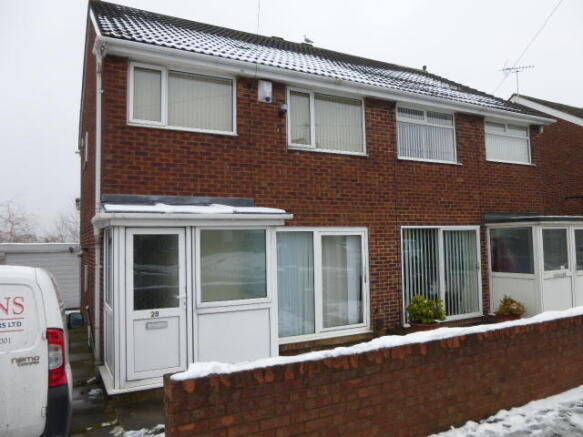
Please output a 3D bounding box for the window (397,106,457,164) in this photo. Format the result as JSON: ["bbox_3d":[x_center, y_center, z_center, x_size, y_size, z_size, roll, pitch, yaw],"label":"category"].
[{"bbox_3d":[3.047,-1.839,9.734,1.622,1.066,0.080,0,-3,-27],"label":"window"}]

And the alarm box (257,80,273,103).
[{"bbox_3d":[-0.456,-2.205,7.644,0.235,0.350,0.090,0,-3,-28],"label":"alarm box"}]

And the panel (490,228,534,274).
[{"bbox_3d":[4.881,0.720,9.719,0.030,0.972,1.037,0,-3,-27],"label":"panel"}]

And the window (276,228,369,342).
[{"bbox_3d":[0.595,1.212,8.308,1.894,1.850,0.090,0,-3,-27],"label":"window"}]

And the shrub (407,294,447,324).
[{"bbox_3d":[2.676,1.804,8.679,0.660,0.550,0.620,-1,-3,0],"label":"shrub"}]

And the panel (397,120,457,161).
[{"bbox_3d":[3.001,-1.677,9.588,1.584,0.778,0.030,0,-3,-27],"label":"panel"}]

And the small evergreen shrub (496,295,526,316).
[{"bbox_3d":[4.559,1.803,9.063,0.570,0.460,0.550,0,-3,-28],"label":"small evergreen shrub"}]

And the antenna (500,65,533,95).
[{"bbox_3d":[9.189,-5.631,17.800,1.280,1.220,0.400,-2,-3,21],"label":"antenna"}]

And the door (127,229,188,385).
[{"bbox_3d":[-1.715,1.075,5.604,0.745,1.870,0.070,0,-3,-28],"label":"door"}]

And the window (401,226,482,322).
[{"bbox_3d":[3.336,1.197,9.569,2.420,2.070,0.100,0,-3,-28],"label":"window"}]

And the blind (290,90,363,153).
[{"bbox_3d":[0.710,-1.834,8.407,1.752,1.158,0.080,0,-3,-27],"label":"blind"}]

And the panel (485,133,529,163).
[{"bbox_3d":[5.367,-1.721,10.831,1.630,0.650,0.050,0,-3,-28],"label":"panel"}]

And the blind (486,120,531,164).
[{"bbox_3d":[5.452,-1.891,10.988,1.680,0.950,0.080,0,-3,-28],"label":"blind"}]

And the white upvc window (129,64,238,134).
[{"bbox_3d":[-1.699,-1.904,7.070,1.740,0.985,0.100,0,-3,-28],"label":"white upvc window"}]

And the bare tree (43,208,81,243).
[{"bbox_3d":[-15.418,1.676,30.000,3.600,4.706,3.600,0,-3,-27],"label":"bare tree"}]

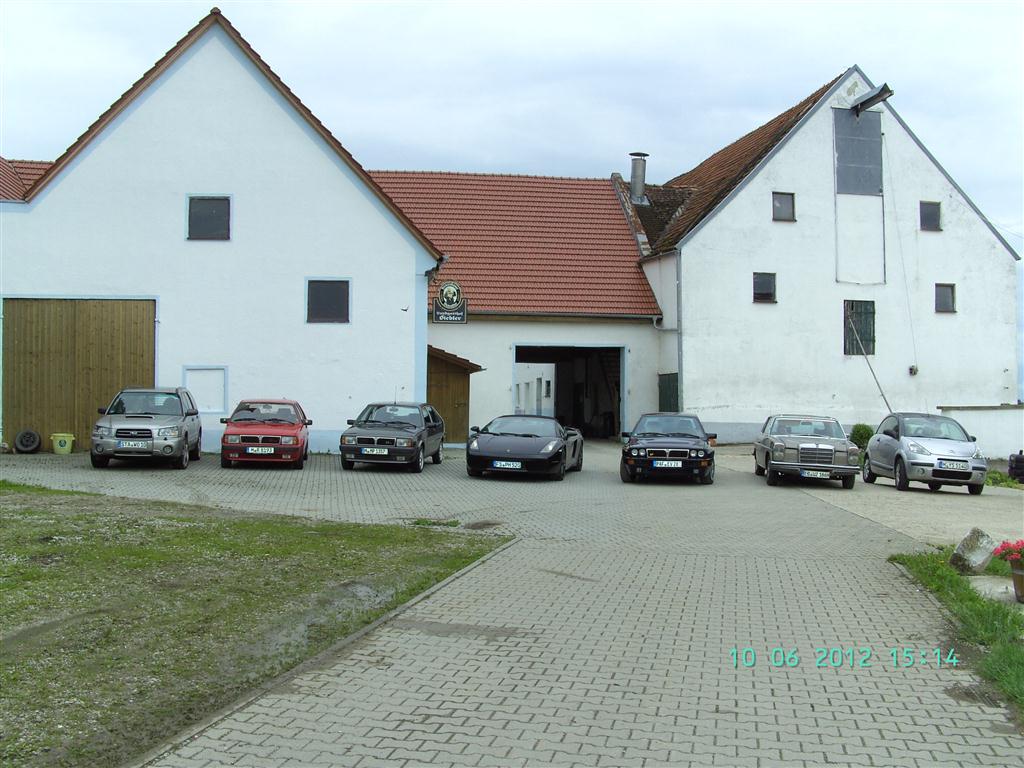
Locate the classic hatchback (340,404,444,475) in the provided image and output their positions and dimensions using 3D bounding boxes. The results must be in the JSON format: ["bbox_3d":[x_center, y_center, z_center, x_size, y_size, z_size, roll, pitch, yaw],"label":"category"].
[{"bbox_3d":[-2.406,1.027,22.622,1.620,1.370,3.890,1,-1,5],"label":"classic hatchback"}]

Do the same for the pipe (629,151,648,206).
[{"bbox_3d":[4.831,-7.848,41.800,0.760,1.980,0.760,0,-1,-8],"label":"pipe"}]

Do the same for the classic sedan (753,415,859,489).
[{"bbox_3d":[6.074,1.337,22.930,1.790,1.400,4.680,1,-1,8],"label":"classic sedan"}]

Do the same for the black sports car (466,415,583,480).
[{"bbox_3d":[0.319,1.222,22.232,1.900,1.184,4.300,1,-1,11],"label":"black sports car"}]

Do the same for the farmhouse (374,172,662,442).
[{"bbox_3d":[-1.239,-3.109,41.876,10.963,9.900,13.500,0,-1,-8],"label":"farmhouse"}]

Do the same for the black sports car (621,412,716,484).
[{"bbox_3d":[3.139,1.234,22.013,1.770,1.365,3.900,0,-1,8],"label":"black sports car"}]

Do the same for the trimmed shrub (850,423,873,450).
[{"bbox_3d":[10.178,1.554,31.800,0.700,0.800,0.700,0,-1,-9],"label":"trimmed shrub"}]

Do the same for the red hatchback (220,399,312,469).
[{"bbox_3d":[-5.106,0.994,22.918,1.620,1.370,3.890,1,-1,-8],"label":"red hatchback"}]

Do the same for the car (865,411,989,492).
[{"bbox_3d":[8.363,1.343,22.215,1.700,1.560,3.930,2,-1,4],"label":"car"}]

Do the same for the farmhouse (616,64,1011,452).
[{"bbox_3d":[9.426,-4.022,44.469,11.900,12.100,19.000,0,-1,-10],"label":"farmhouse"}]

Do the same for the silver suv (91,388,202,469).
[{"bbox_3d":[-7.304,0.835,22.180,1.735,1.560,4.450,1,-1,-11],"label":"silver suv"}]

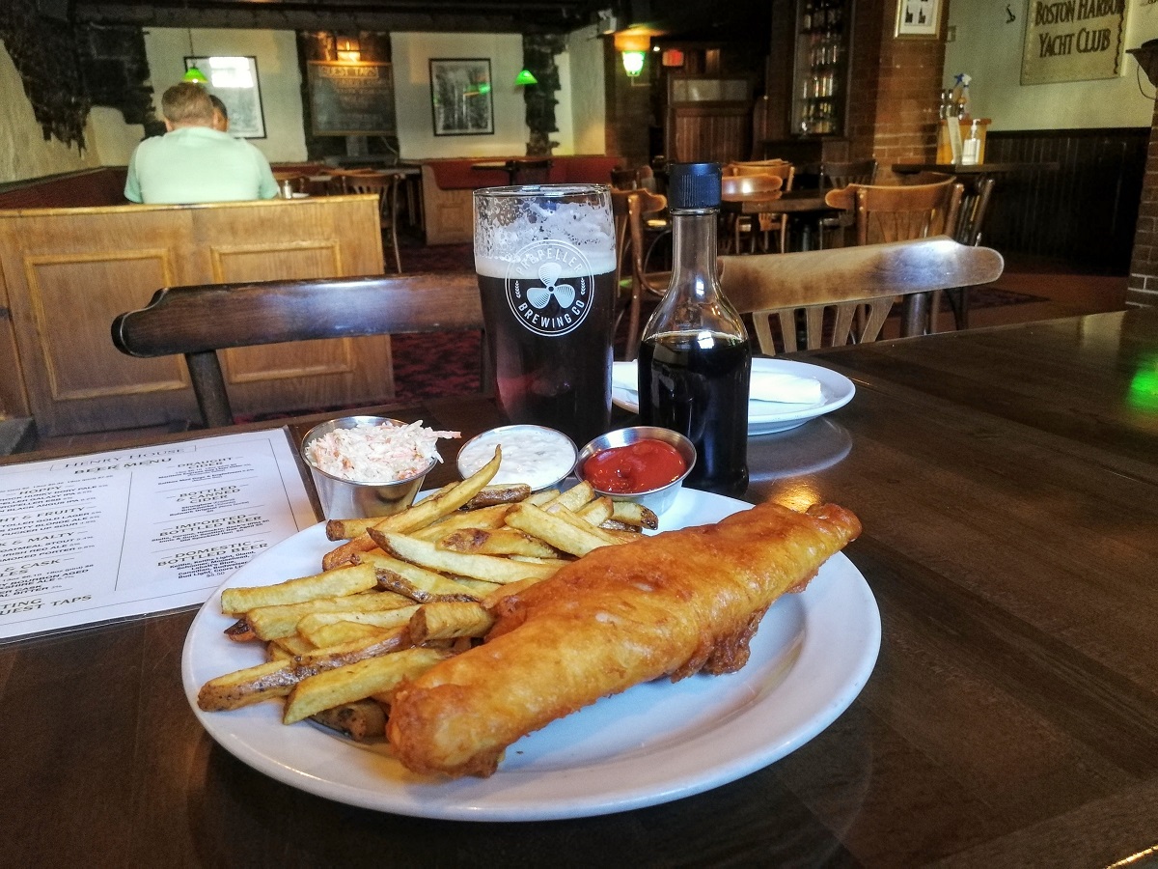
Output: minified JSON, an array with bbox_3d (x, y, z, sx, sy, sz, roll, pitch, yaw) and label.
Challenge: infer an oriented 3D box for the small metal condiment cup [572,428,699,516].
[{"bbox_3d":[0.031,0.025,0.467,0.062,0.030,0.062,-6,32,4],"label":"small metal condiment cup"}]

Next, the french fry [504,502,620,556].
[{"bbox_3d":[-0.004,0.045,0.405,0.062,0.013,0.014,16,24,29],"label":"french fry"}]

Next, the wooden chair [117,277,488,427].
[{"bbox_3d":[-0.197,0.300,0.872,0.500,0.840,0.520,-5,18,-11],"label":"wooden chair"}]

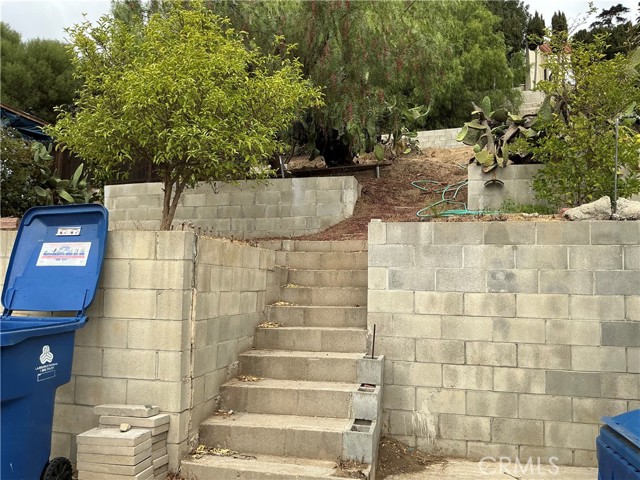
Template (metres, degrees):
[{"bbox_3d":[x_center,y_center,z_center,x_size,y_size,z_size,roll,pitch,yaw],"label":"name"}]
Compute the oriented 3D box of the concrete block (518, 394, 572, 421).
[{"bbox_3d":[1.842,1.357,4.270,0.395,0.193,0.190,0,-3,14],"label":"concrete block"}]

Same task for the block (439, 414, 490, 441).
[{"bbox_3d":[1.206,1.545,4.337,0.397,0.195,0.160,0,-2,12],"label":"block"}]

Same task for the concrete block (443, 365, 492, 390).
[{"bbox_3d":[1.242,1.144,4.367,0.398,0.197,0.170,0,-6,11],"label":"concrete block"}]

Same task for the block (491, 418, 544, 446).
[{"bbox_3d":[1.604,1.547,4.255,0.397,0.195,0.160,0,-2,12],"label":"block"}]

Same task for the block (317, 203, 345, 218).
[{"bbox_3d":[0.175,-0.444,7.844,0.395,0.193,0.190,0,-3,14],"label":"block"}]

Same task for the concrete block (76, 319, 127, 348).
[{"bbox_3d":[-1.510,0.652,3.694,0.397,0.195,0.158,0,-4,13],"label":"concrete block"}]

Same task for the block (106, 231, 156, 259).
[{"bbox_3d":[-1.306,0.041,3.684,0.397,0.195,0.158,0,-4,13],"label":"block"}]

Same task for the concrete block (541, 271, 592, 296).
[{"bbox_3d":[1.997,0.344,4.250,0.395,0.195,0.195,0,-3,11],"label":"concrete block"}]

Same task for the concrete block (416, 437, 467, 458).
[{"bbox_3d":[1.020,1.743,4.349,0.405,0.197,0.170,0,-6,11],"label":"concrete block"}]

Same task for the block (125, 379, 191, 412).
[{"bbox_3d":[-1.115,1.060,3.593,0.397,0.195,0.150,0,-2,12],"label":"block"}]

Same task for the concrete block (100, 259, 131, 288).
[{"bbox_3d":[-1.496,0.247,3.719,0.395,0.193,0.190,0,-3,13],"label":"concrete block"}]

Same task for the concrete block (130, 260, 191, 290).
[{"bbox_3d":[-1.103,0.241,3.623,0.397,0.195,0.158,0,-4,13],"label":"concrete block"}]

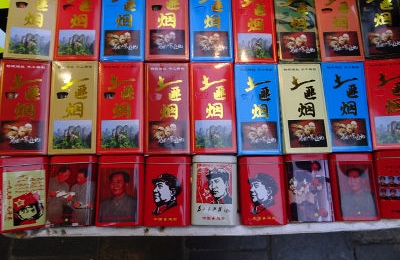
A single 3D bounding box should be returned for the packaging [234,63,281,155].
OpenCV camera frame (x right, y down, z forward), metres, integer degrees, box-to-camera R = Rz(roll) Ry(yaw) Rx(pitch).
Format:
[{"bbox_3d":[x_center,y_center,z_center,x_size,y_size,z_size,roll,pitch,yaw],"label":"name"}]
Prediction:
[{"bbox_3d":[0.083,-0.029,0.411,0.064,0.023,0.133,-1,83,-3],"label":"packaging"}]

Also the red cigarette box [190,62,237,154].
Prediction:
[{"bbox_3d":[0.018,-0.031,0.409,0.064,0.023,0.133,-1,83,-3],"label":"red cigarette box"}]

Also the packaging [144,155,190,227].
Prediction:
[{"bbox_3d":[-0.044,0.085,0.392,0.062,0.024,0.094,0,83,-2],"label":"packaging"}]

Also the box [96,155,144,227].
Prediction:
[{"bbox_3d":[-0.108,0.084,0.389,0.062,0.024,0.094,0,83,-3],"label":"box"}]

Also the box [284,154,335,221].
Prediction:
[{"bbox_3d":[0.153,0.082,0.401,0.062,0.024,0.094,-2,83,-3],"label":"box"}]

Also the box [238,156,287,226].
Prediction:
[{"bbox_3d":[0.087,0.085,0.397,0.062,0.024,0.094,-1,83,-3],"label":"box"}]

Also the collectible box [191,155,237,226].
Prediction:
[{"bbox_3d":[0.019,0.084,0.395,0.062,0.024,0.094,1,83,-2],"label":"collectible box"}]

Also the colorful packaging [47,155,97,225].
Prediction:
[{"bbox_3d":[-0.172,0.083,0.386,0.062,0.024,0.094,-1,83,-3],"label":"colorful packaging"}]

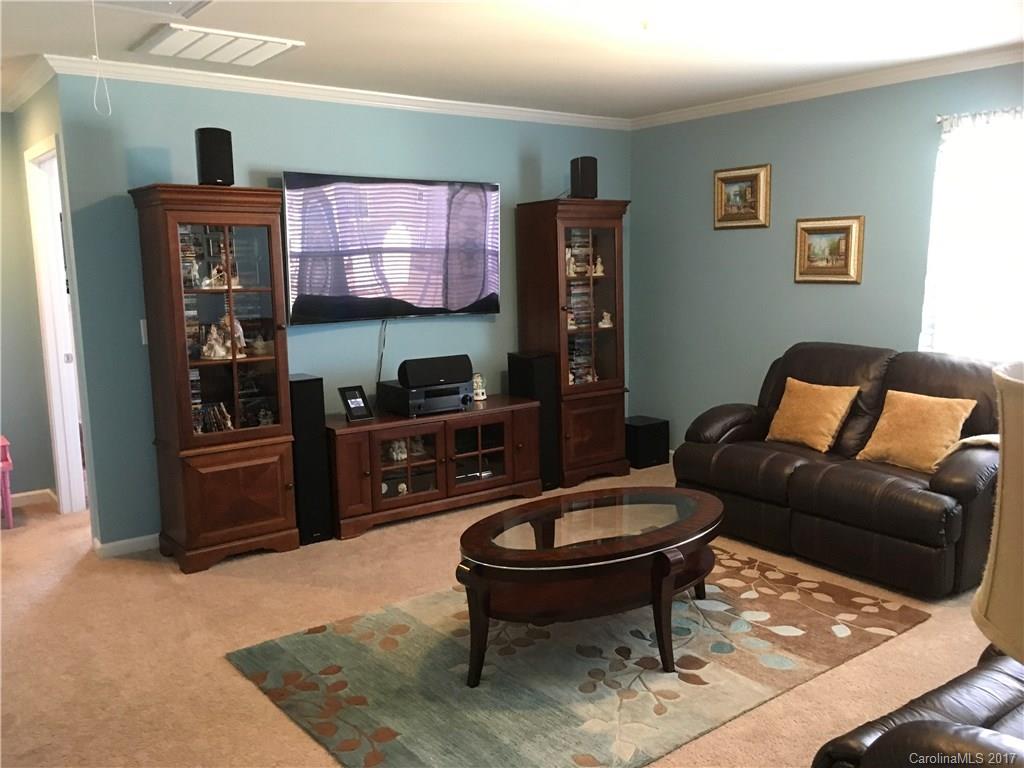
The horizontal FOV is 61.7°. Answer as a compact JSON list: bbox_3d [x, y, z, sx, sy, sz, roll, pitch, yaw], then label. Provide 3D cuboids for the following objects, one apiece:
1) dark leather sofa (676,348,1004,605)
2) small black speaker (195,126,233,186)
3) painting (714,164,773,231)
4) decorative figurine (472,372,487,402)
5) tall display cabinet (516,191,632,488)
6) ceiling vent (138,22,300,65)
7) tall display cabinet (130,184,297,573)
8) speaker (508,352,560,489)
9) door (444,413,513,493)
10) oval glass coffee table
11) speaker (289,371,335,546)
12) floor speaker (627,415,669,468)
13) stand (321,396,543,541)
[{"bbox_3d":[1.672,0.338,4.312,0.955,0.975,1.588,-7,10,-37],"label":"dark leather sofa"},{"bbox_3d":[-1.418,-1.073,4.098,0.151,0.267,0.151,-7,10,-37],"label":"small black speaker"},{"bbox_3d":[1.489,-1.200,5.543,0.045,0.389,0.439,-7,10,-37],"label":"painting"},{"bbox_3d":[-0.206,0.011,5.482,0.080,0.173,0.080,-7,10,-37],"label":"decorative figurine"},{"bbox_3d":[0.429,-0.286,5.823,0.615,1.851,0.456,-7,11,-35],"label":"tall display cabinet"},{"bbox_3d":[-1.320,-1.511,3.841,0.583,0.022,0.583,-7,10,-37],"label":"ceiling vent"},{"bbox_3d":[-1.499,-0.045,4.388,0.615,1.851,0.456,-7,11,-37],"label":"tall display cabinet"},{"bbox_3d":[0.142,0.230,5.569,0.201,0.871,0.256,-7,10,-37],"label":"speaker"},{"bbox_3d":[-0.189,0.416,5.115,0.477,0.450,0.022,-7,10,-37],"label":"door"},{"bbox_3d":[0.343,0.774,3.377,1.310,0.496,0.829,-7,11,-36],"label":"oval glass coffee table"},{"bbox_3d":[-1.135,0.401,4.662,0.188,0.880,0.253,-7,11,-36],"label":"speaker"},{"bbox_3d":[0.940,0.423,6.215,0.284,0.320,0.276,-7,11,-36],"label":"floor speaker"},{"bbox_3d":[-0.505,0.454,5.188,1.401,0.601,0.453,-7,11,-36],"label":"stand"}]

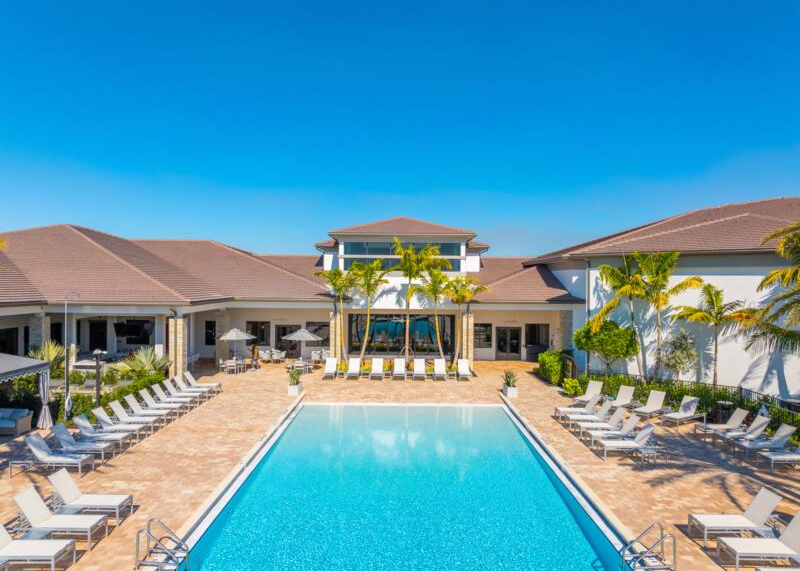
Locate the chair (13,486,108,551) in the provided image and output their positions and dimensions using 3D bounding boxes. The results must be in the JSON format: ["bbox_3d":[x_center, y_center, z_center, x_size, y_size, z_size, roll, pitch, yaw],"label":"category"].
[{"bbox_3d":[-7.101,4.753,11.353,1.920,1.050,0.640,0,0,0],"label":"chair"}]

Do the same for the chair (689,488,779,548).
[{"bbox_3d":[7.149,4.838,11.565,1.920,1.050,0.640,0,0,0],"label":"chair"}]

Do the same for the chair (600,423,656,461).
[{"bbox_3d":[7.230,4.848,17.254,1.920,1.050,0.640,0,0,0],"label":"chair"}]

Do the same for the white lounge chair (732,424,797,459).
[{"bbox_3d":[11.530,4.873,17.228,1.920,1.050,0.640,0,0,0],"label":"white lounge chair"}]

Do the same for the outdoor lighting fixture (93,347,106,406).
[{"bbox_3d":[-11.527,3.870,21.193,0.480,2.800,0.480,0,0,0],"label":"outdoor lighting fixture"}]

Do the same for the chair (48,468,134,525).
[{"bbox_3d":[-7.109,4.755,12.464,1.920,1.050,0.640,0,0,0],"label":"chair"}]

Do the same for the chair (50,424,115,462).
[{"bbox_3d":[-9.687,4.748,16.675,1.920,1.050,0.640,0,0,0],"label":"chair"}]

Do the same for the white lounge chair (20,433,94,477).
[{"bbox_3d":[-9.682,4.746,15.490,1.920,1.050,0.640,0,0,-1],"label":"white lounge chair"}]

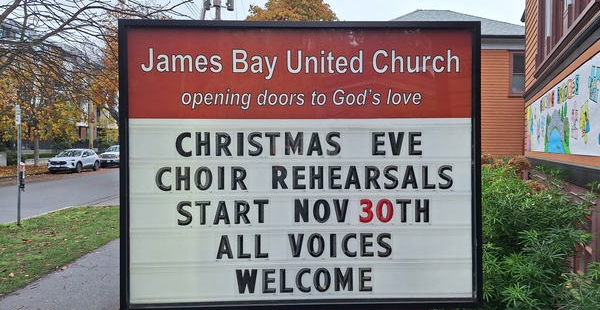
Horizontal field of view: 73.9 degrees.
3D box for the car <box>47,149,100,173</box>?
[{"bbox_3d":[-16.070,0.380,28.630,1.880,1.680,4.585,0,1,-3],"label":"car"}]

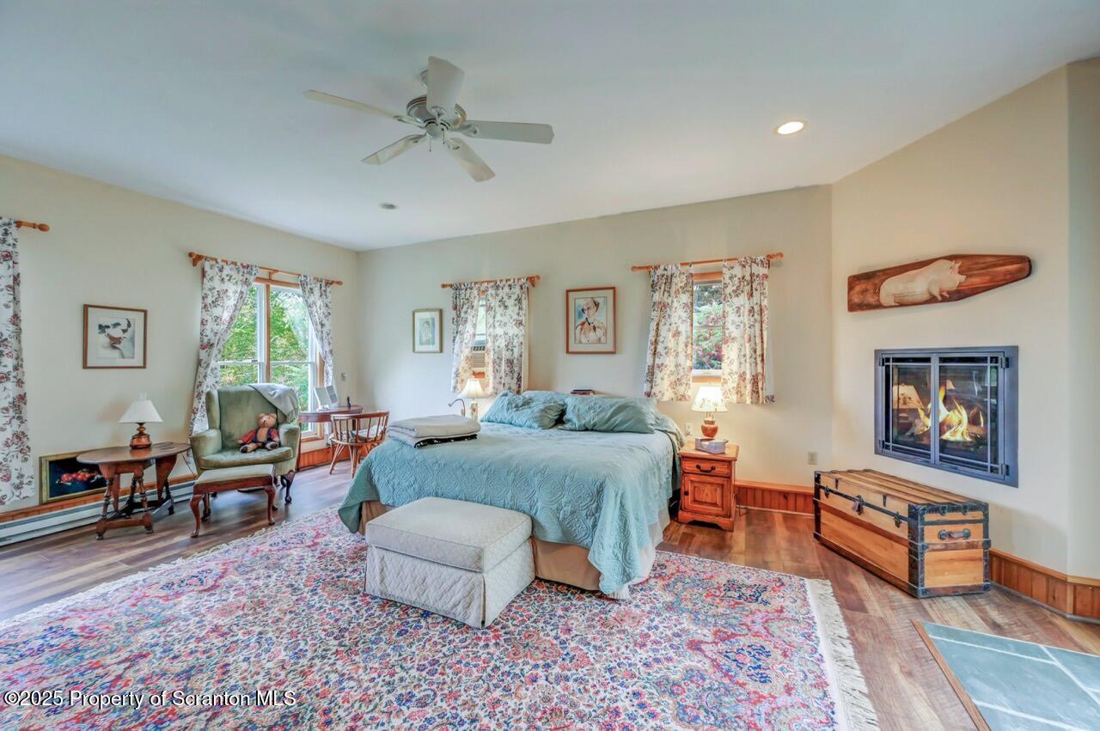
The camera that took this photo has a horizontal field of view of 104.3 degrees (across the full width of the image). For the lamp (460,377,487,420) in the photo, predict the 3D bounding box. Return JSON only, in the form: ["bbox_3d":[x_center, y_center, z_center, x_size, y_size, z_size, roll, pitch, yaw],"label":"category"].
[{"bbox_3d":[-0.910,0.471,5.088,0.360,0.625,0.360,0,0,23],"label":"lamp"}]

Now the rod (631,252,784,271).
[{"bbox_3d":[1.512,-1.017,4.226,1.409,0.070,0.090,0,0,23],"label":"rod"}]

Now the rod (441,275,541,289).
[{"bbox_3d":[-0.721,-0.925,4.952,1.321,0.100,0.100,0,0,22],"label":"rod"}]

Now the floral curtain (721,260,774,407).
[{"bbox_3d":[1.873,-0.329,4.074,0.435,1.389,0.100,0,0,23],"label":"floral curtain"}]

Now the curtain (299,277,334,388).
[{"bbox_3d":[-2.900,-0.054,5.346,0.110,2.055,0.462,0,1,24],"label":"curtain"}]

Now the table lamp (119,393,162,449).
[{"bbox_3d":[-3.662,0.481,3.830,0.284,0.485,0.284,0,0,27],"label":"table lamp"}]

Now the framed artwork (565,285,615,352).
[{"bbox_3d":[0.435,-0.470,4.568,0.563,0.706,0.025,0,1,24],"label":"framed artwork"}]

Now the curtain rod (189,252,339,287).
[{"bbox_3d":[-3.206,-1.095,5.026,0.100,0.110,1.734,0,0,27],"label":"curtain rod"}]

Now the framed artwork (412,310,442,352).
[{"bbox_3d":[-1.565,-0.434,5.464,0.468,0.559,0.025,0,1,24],"label":"framed artwork"}]

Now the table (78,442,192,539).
[{"bbox_3d":[-3.474,1.039,3.595,0.700,0.623,0.798,-1,1,-28],"label":"table"}]

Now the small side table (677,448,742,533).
[{"bbox_3d":[1.384,1.033,3.708,0.445,0.595,0.490,0,0,25],"label":"small side table"}]

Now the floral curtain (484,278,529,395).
[{"bbox_3d":[-0.500,-0.311,4.862,0.594,1.317,0.110,0,0,22],"label":"floral curtain"}]

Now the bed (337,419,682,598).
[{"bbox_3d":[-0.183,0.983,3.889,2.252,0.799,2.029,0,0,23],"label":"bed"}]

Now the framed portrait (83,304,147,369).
[{"bbox_3d":[-4.003,-0.251,3.950,0.025,0.564,0.435,0,0,25],"label":"framed portrait"}]

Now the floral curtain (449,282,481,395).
[{"bbox_3d":[-1.005,-0.342,5.138,0.448,1.344,0.110,0,1,24],"label":"floral curtain"}]

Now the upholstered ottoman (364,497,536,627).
[{"bbox_3d":[-0.618,1.173,2.700,0.859,0.424,0.584,0,0,25],"label":"upholstered ottoman"}]

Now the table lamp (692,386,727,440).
[{"bbox_3d":[1.450,0.465,3.883,0.325,0.550,0.325,0,1,24],"label":"table lamp"}]

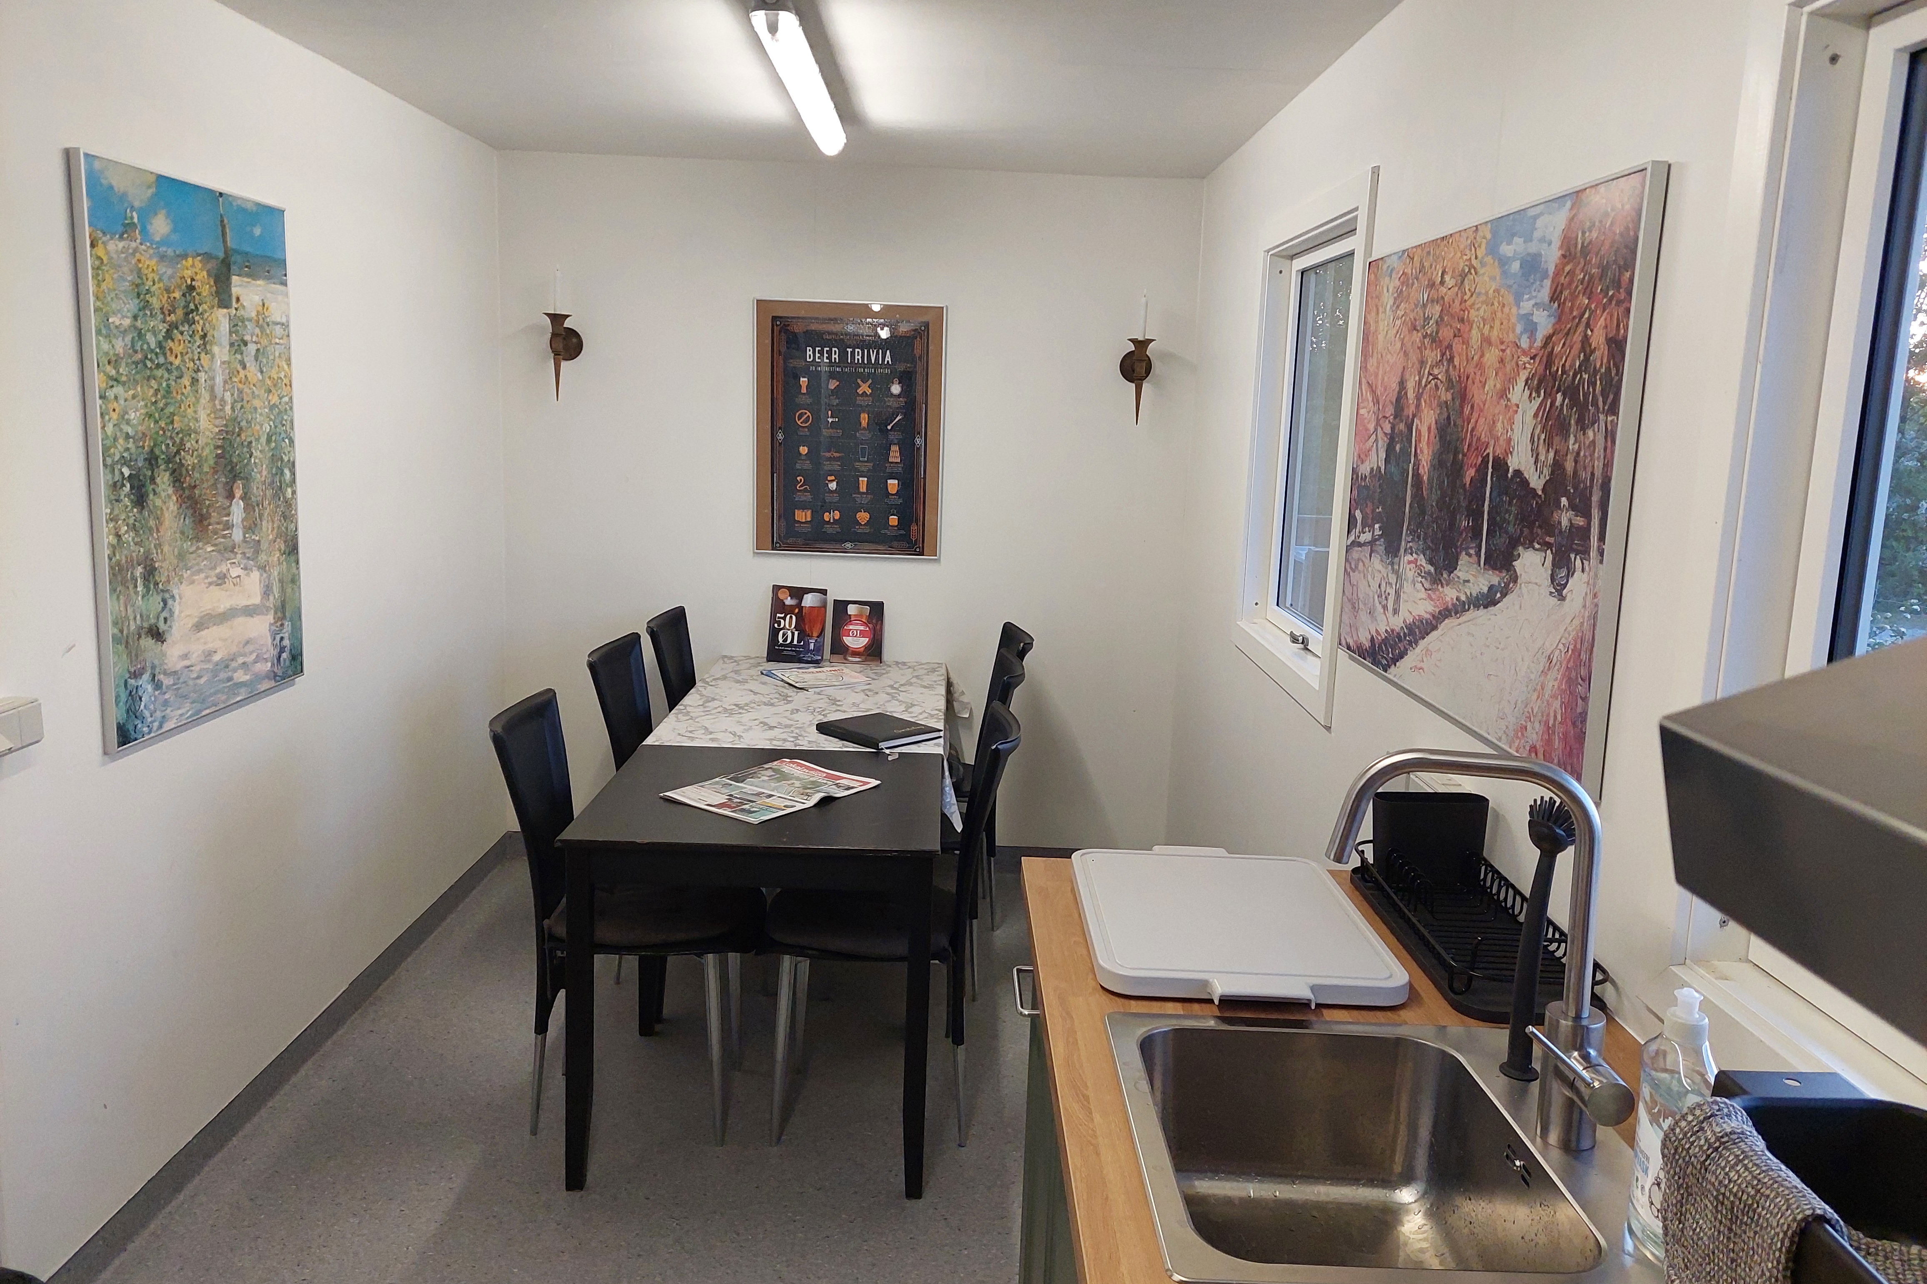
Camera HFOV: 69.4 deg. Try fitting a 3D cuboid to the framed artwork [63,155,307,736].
[{"bbox_3d":[-1.489,-0.365,2.728,0.026,1.017,0.705,2,10,-1],"label":"framed artwork"}]

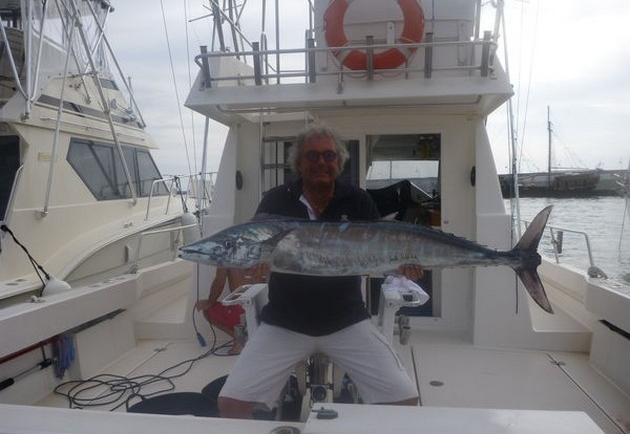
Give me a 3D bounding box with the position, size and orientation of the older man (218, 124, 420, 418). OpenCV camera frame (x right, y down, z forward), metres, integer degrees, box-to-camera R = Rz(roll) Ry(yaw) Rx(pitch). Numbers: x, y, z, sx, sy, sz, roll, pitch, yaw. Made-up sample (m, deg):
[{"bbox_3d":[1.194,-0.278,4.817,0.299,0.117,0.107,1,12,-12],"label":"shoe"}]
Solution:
[{"bbox_3d":[0.020,0.460,2.100,0.800,1.670,0.540,-1,3,2],"label":"older man"}]

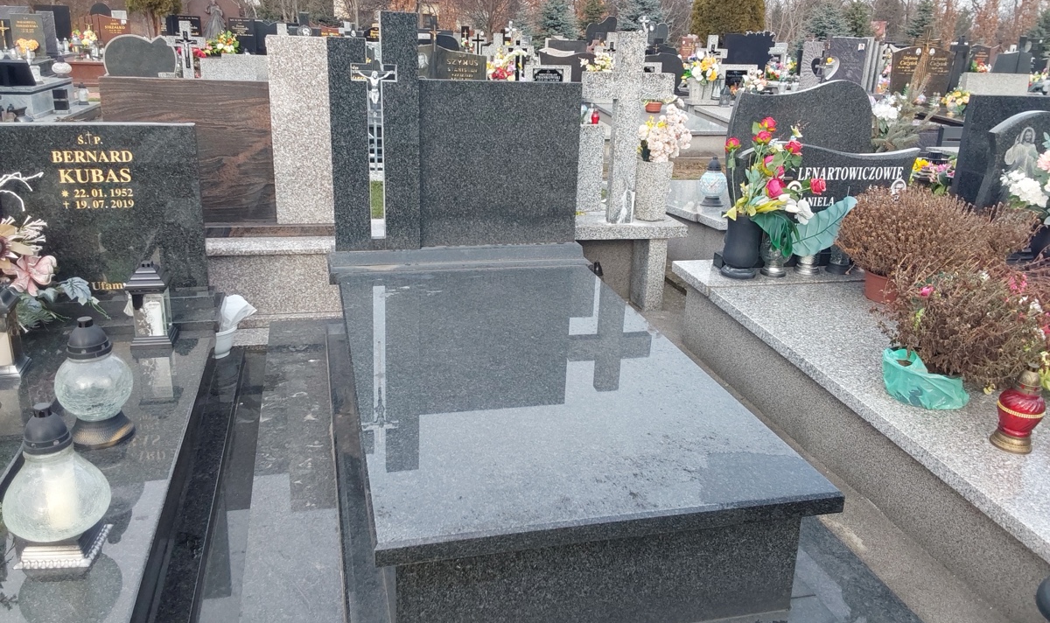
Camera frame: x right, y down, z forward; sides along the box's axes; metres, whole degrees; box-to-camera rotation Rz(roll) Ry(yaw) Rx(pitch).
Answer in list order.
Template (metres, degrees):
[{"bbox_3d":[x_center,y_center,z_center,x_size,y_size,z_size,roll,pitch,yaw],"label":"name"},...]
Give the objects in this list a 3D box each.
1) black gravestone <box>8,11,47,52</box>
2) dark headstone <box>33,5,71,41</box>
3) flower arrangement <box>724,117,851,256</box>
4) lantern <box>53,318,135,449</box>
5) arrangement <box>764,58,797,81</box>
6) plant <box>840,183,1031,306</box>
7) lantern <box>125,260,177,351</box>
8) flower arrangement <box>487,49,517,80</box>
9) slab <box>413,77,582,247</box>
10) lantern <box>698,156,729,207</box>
[{"bbox_3d":[-8.494,-4.729,14.509,0.660,0.780,0.200,-3,18,-14],"label":"black gravestone"},{"bbox_3d":[-9.770,-5.888,17.686,0.750,0.920,0.100,-3,18,-14],"label":"dark headstone"},{"bbox_3d":[1.280,-0.602,4.150,0.642,0.677,0.420,-3,20,-13],"label":"flower arrangement"},{"bbox_3d":[-1.126,0.173,2.218,0.192,0.326,0.192,-3,20,-13],"label":"lantern"},{"bbox_3d":[3.454,-3.270,11.500,0.461,0.308,0.330,-3,20,-13],"label":"arrangement"},{"bbox_3d":[1.714,-0.291,3.550,0.740,0.440,0.620,10,19,25],"label":"plant"},{"bbox_3d":[-1.278,-0.035,2.906,0.137,0.296,0.137,-3,18,-15],"label":"lantern"},{"bbox_3d":[-0.261,-2.678,9.518,0.360,0.480,0.320,-3,18,-14],"label":"flower arrangement"},{"bbox_3d":[-0.110,-0.614,3.555,0.674,0.679,0.080,-3,18,-14],"label":"slab"},{"bbox_3d":[1.147,-0.809,5.241,0.168,0.288,0.168,-3,18,-14],"label":"lantern"}]

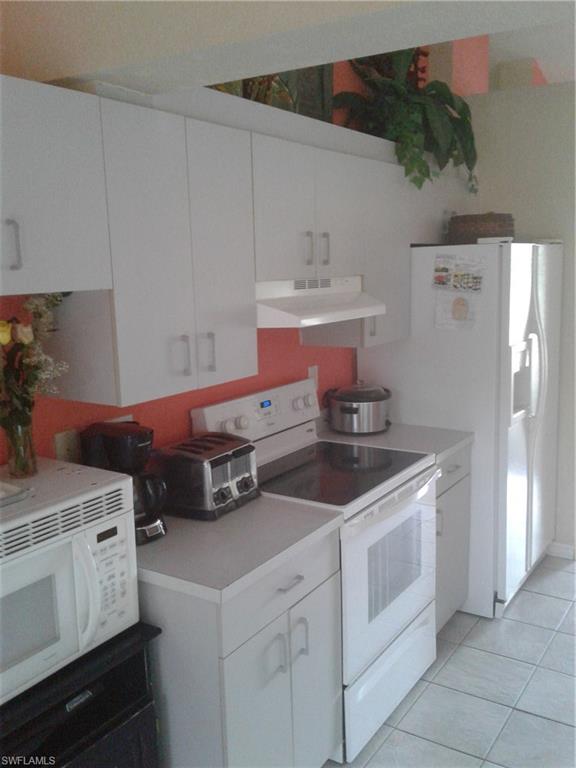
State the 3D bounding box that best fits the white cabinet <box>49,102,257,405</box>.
[{"bbox_3d":[-0.400,-0.373,2.153,0.305,0.761,0.616,5,11,32],"label":"white cabinet"}]

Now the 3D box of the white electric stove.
[{"bbox_3d":[0.146,0.639,2.816,0.655,1.190,0.767,5,11,32],"label":"white electric stove"}]

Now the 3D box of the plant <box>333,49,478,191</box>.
[{"bbox_3d":[0.569,-1.249,3.407,0.420,0.660,0.670,5,11,32],"label":"plant"}]

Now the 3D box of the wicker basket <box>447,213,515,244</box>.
[{"bbox_3d":[0.902,-0.730,3.458,0.310,0.135,0.310,5,11,32],"label":"wicker basket"}]

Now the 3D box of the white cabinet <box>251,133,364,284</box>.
[{"bbox_3d":[-0.030,-0.623,2.698,0.305,0.463,0.762,5,11,32],"label":"white cabinet"}]

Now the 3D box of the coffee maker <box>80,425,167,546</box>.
[{"bbox_3d":[-0.479,0.287,2.139,0.230,0.312,0.167,5,11,32],"label":"coffee maker"}]

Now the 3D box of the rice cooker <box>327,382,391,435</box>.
[{"bbox_3d":[0.339,0.107,3.386,0.285,0.220,0.260,2,10,18],"label":"rice cooker"}]

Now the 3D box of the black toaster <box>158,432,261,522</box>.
[{"bbox_3d":[-0.275,0.296,2.414,0.265,0.195,0.275,4,11,27],"label":"black toaster"}]

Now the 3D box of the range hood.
[{"bbox_3d":[0.032,-0.316,2.720,0.430,0.152,0.752,5,11,32],"label":"range hood"}]

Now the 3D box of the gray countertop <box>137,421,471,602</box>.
[{"bbox_3d":[0.083,0.359,2.708,0.625,0.042,1.849,5,11,32],"label":"gray countertop"}]

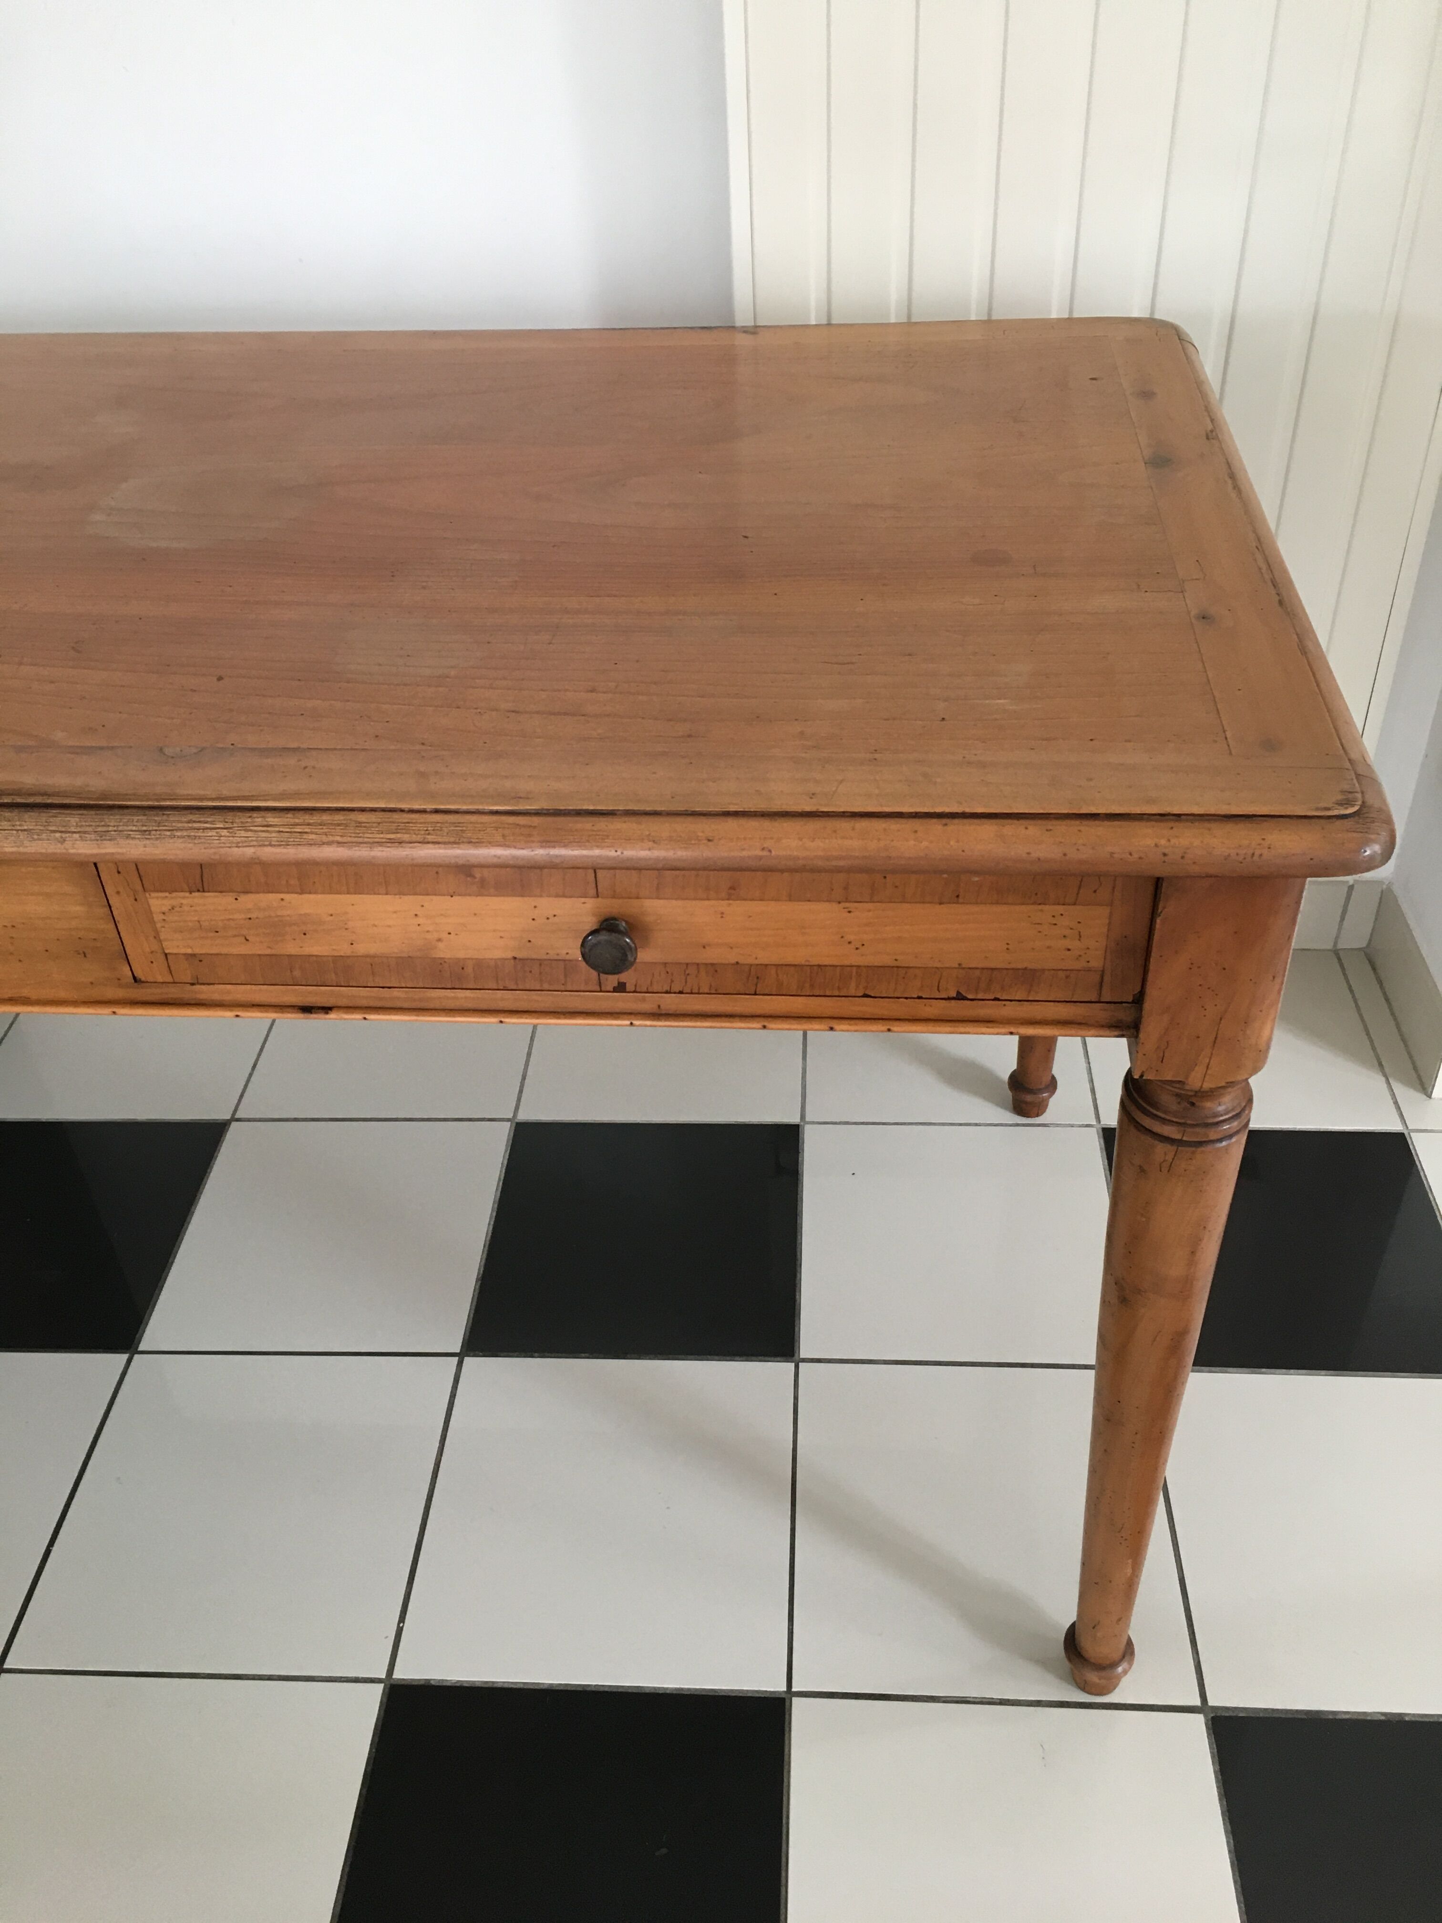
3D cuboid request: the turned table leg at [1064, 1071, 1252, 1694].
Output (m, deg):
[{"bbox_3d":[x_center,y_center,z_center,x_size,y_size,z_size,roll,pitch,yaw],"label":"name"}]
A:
[{"bbox_3d":[0.259,0.287,1.000,0.065,0.624,0.065,0,39,4],"label":"turned table leg"}]

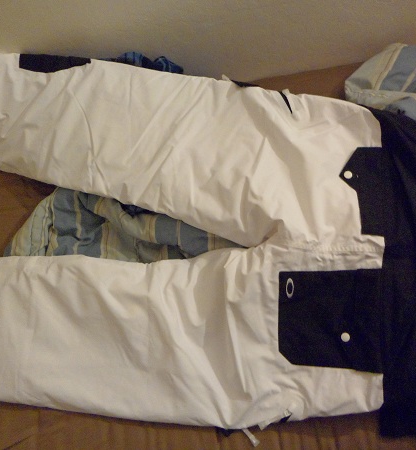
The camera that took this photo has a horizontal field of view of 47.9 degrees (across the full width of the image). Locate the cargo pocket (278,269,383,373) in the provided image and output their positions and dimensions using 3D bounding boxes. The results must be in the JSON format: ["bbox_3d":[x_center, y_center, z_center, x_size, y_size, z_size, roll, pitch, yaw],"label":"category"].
[{"bbox_3d":[0.221,0.172,0.845,0.188,0.022,0.185,1,78,2],"label":"cargo pocket"}]

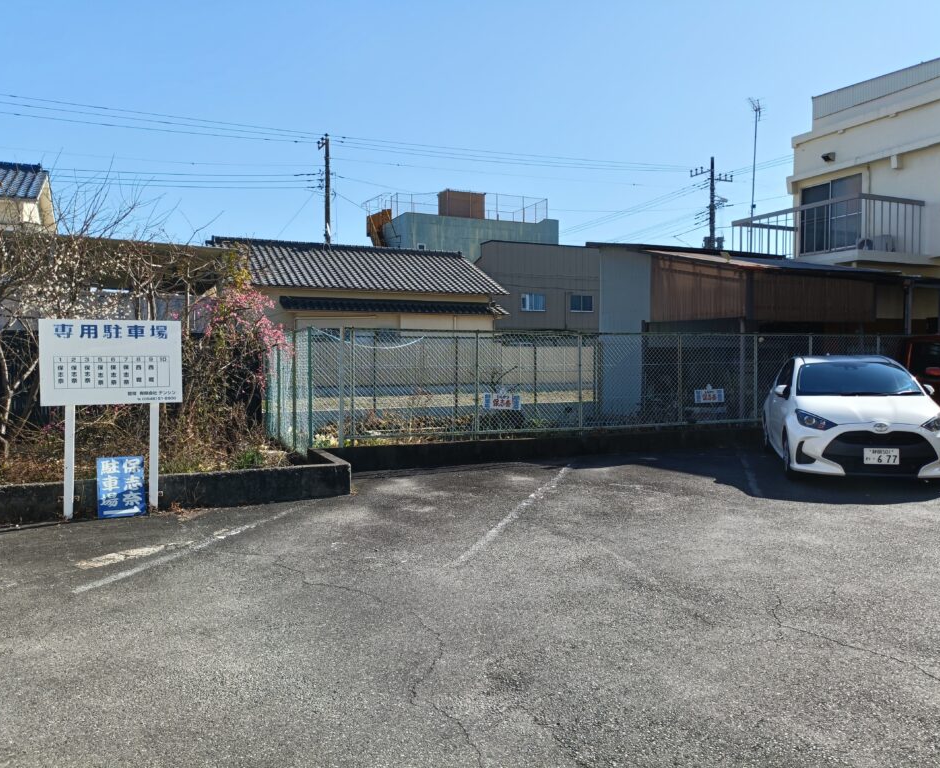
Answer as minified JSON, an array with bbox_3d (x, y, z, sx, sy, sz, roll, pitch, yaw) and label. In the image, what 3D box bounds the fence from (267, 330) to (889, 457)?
[{"bbox_3d":[2.622,-0.066,13.060,11.500,1.570,3.300,-1,2,-23],"label":"fence"}]

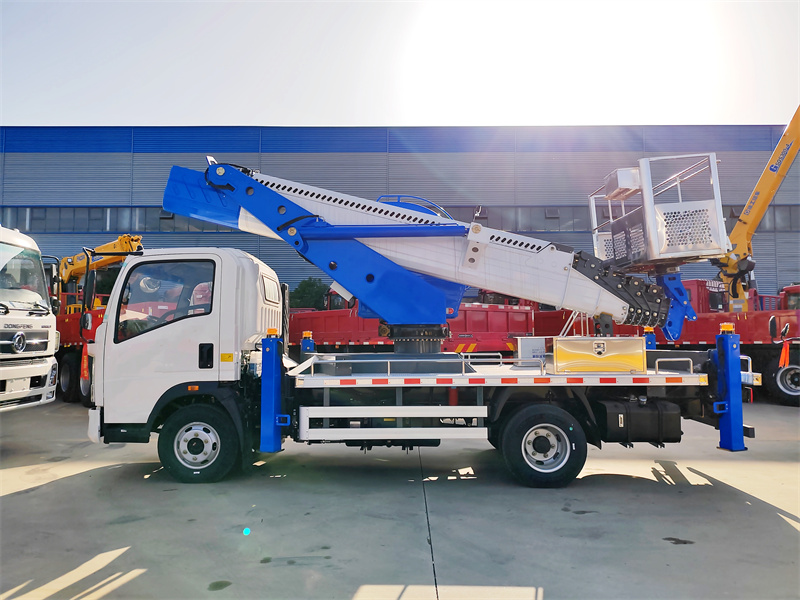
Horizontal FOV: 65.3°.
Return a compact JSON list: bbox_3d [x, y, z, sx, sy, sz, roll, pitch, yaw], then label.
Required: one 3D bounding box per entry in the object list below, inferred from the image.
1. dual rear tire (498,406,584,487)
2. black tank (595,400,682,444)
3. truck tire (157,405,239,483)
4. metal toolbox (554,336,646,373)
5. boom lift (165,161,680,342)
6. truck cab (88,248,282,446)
[{"bbox_3d":[1.375,1.378,6.036,0.780,0.774,0.430,0,-3,2],"label":"dual rear tire"},{"bbox_3d":[2.304,1.172,6.102,0.715,0.395,0.430,0,-3,2],"label":"black tank"},{"bbox_3d":[-1.946,1.387,6.098,0.770,0.764,0.210,0,-3,2],"label":"truck tire"},{"bbox_3d":[1.880,0.534,6.023,0.863,0.344,0.375,0,-3,2],"label":"metal toolbox"},{"bbox_3d":[0.197,-0.500,6.944,5.500,1.960,0.860,0,-3,2],"label":"boom lift"},{"bbox_3d":[-2.247,0.478,6.956,1.550,1.950,1.900,0,-3,2],"label":"truck cab"}]

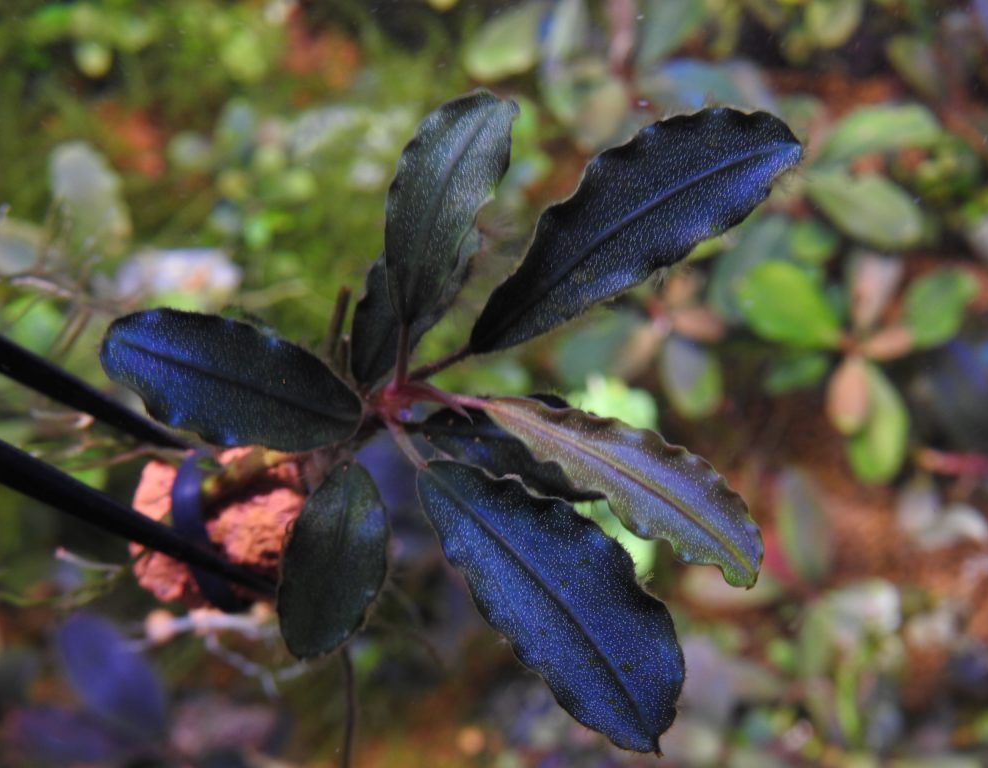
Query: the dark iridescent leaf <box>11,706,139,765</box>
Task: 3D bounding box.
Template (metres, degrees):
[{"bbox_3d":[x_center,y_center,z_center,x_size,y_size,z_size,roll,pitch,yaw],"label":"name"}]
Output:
[{"bbox_3d":[-0.090,0.076,0.350,0.028,0.005,0.010,14,62,-3],"label":"dark iridescent leaf"}]

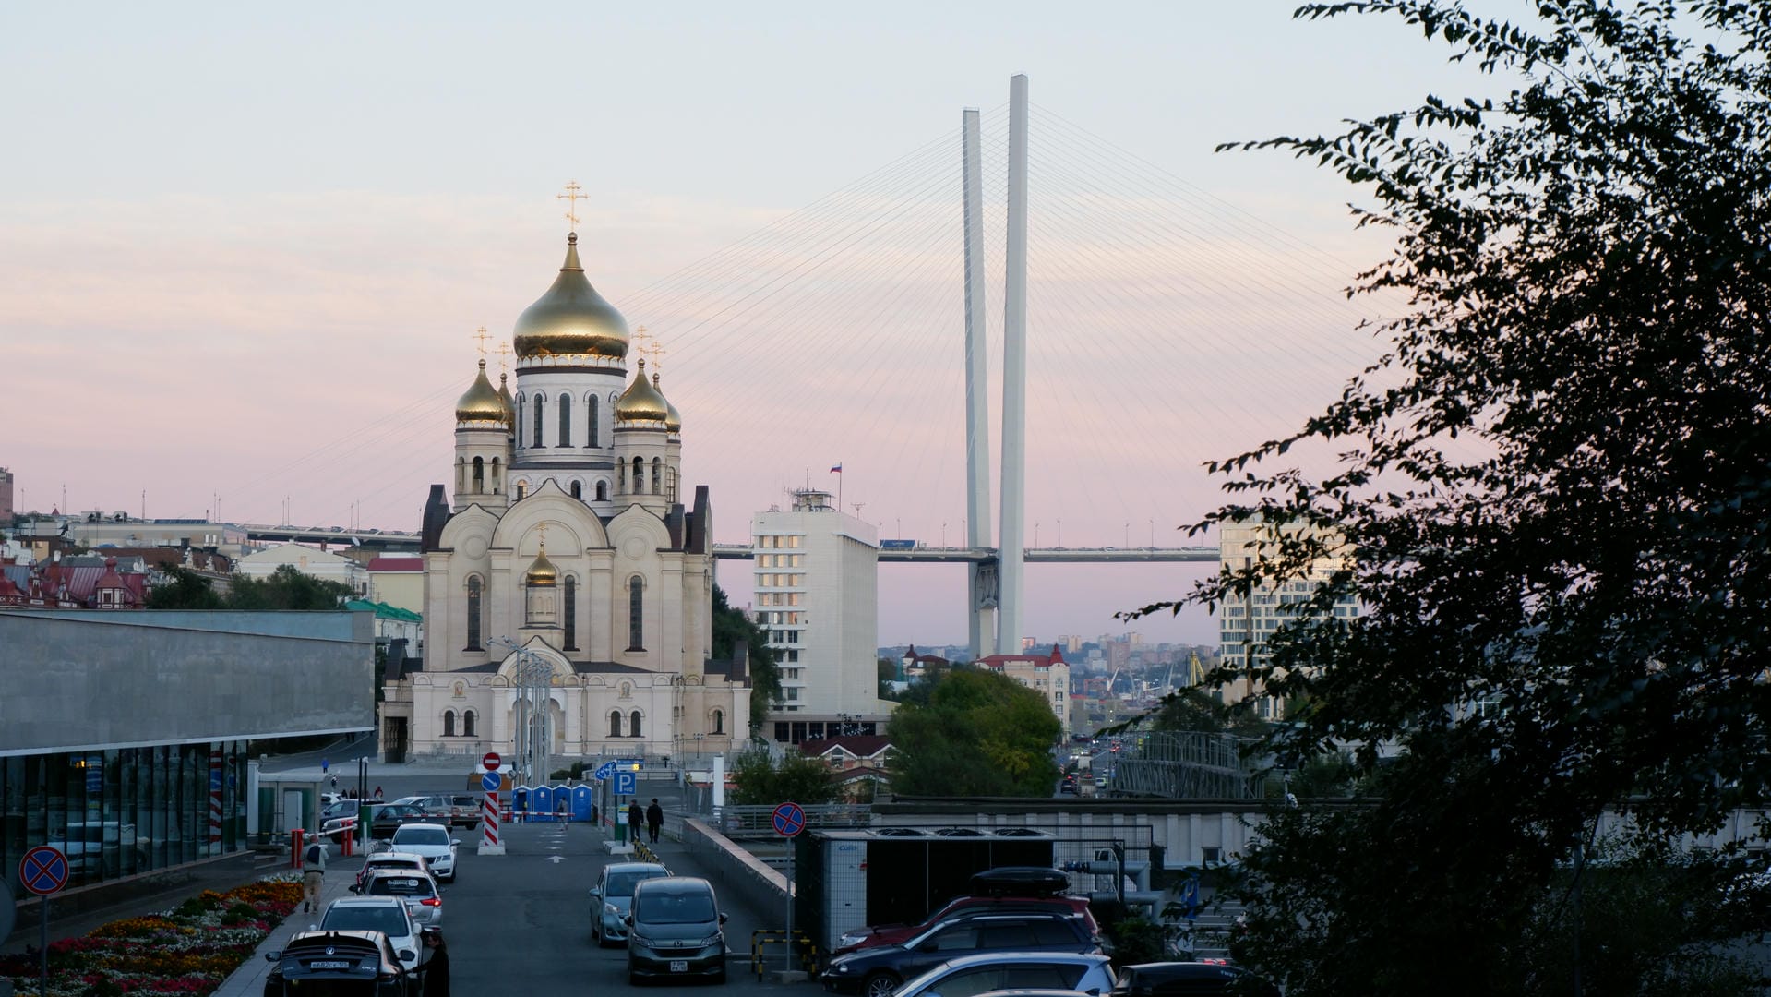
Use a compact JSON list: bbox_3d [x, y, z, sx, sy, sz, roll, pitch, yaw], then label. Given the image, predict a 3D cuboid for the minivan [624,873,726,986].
[{"bbox_3d":[-3.844,7.883,58.833,1.700,1.730,4.300,0,-3,-6],"label":"minivan"}]

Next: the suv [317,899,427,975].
[{"bbox_3d":[-9.128,7.698,56.240,1.820,1.530,4.500,0,-3,-7],"label":"suv"}]

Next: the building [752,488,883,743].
[{"bbox_3d":[-12.523,23.632,602.489,16.000,45.000,55.000,0,-3,6],"label":"building"}]

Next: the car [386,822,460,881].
[{"bbox_3d":[-12.101,9.247,83.396,1.810,1.470,4.600,0,-3,-7],"label":"car"}]

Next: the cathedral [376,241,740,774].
[{"bbox_3d":[-36.556,-1.554,374.766,43.000,64.000,55.000,0,-3,1],"label":"cathedral"}]

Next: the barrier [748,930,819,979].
[{"bbox_3d":[-1.804,8.118,56.816,1.050,0.760,1.750,0,-3,-7],"label":"barrier"}]

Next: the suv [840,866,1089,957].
[{"bbox_3d":[1.416,7.569,56.348,4.500,1.900,1.800,0,-3,-7],"label":"suv"}]

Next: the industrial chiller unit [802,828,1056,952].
[{"bbox_3d":[0.970,7.430,60.700,4.350,2.250,2.200,0,-3,-5],"label":"industrial chiller unit"}]

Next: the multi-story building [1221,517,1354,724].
[{"bbox_3d":[108.861,32.669,861.590,37.000,56.000,24.000,0,-3,0],"label":"multi-story building"}]

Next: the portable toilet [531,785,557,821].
[{"bbox_3d":[-19.718,17.486,183.883,1.140,2.220,1.180,0,-3,-6],"label":"portable toilet"}]

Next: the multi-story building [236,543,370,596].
[{"bbox_3d":[-96.740,15.078,535.058,17.500,14.000,27.000,0,-3,-1],"label":"multi-story building"}]

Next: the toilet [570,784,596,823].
[{"bbox_3d":[-17.440,17.486,183.883,1.140,2.220,1.180,0,-3,-6],"label":"toilet"}]

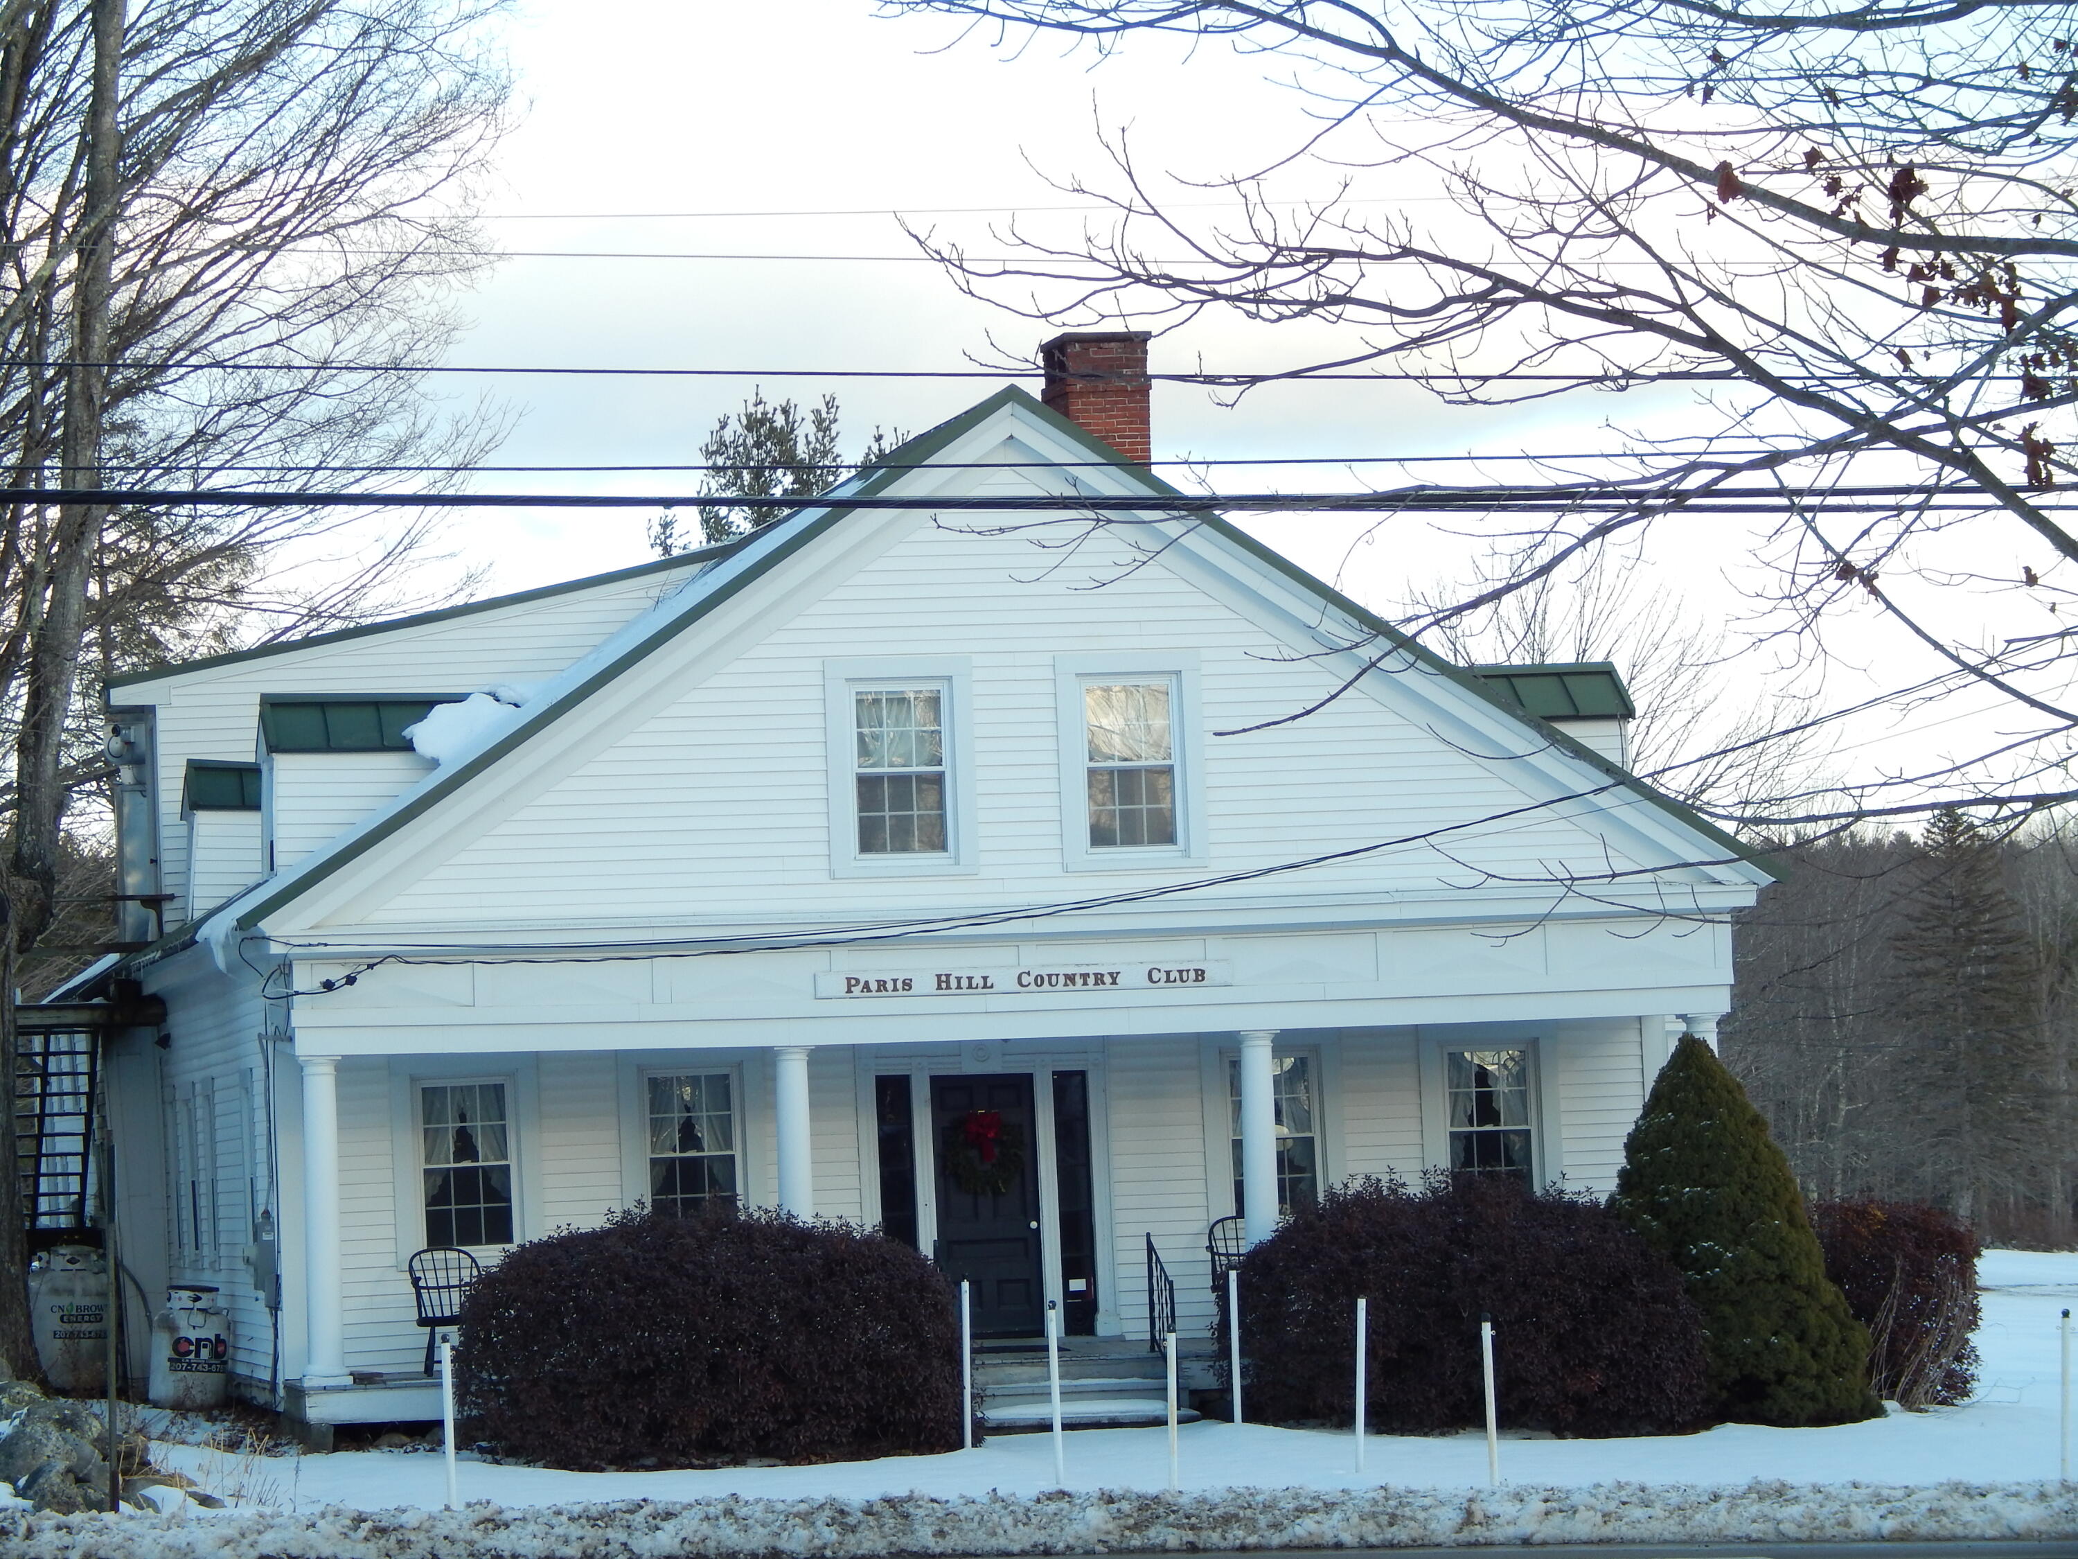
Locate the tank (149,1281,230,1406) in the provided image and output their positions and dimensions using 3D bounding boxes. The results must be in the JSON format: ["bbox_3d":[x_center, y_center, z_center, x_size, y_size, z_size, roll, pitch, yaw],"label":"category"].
[{"bbox_3d":[-6.758,4.520,55.000,0.630,1.000,0.630,-1,-4,-23],"label":"tank"}]

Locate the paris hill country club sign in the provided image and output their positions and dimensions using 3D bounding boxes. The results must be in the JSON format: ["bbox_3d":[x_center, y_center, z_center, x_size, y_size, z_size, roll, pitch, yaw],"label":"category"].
[{"bbox_3d":[-0.075,1.490,51.529,3.180,0.200,0.040,-2,-3,-12],"label":"paris hill country club sign"}]

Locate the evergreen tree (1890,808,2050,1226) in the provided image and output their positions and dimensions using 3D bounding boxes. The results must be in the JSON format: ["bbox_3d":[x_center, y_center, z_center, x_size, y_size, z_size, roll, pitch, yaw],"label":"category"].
[{"bbox_3d":[27.599,7.014,205.000,4.600,12.300,4.600,-2,-3,-12],"label":"evergreen tree"}]

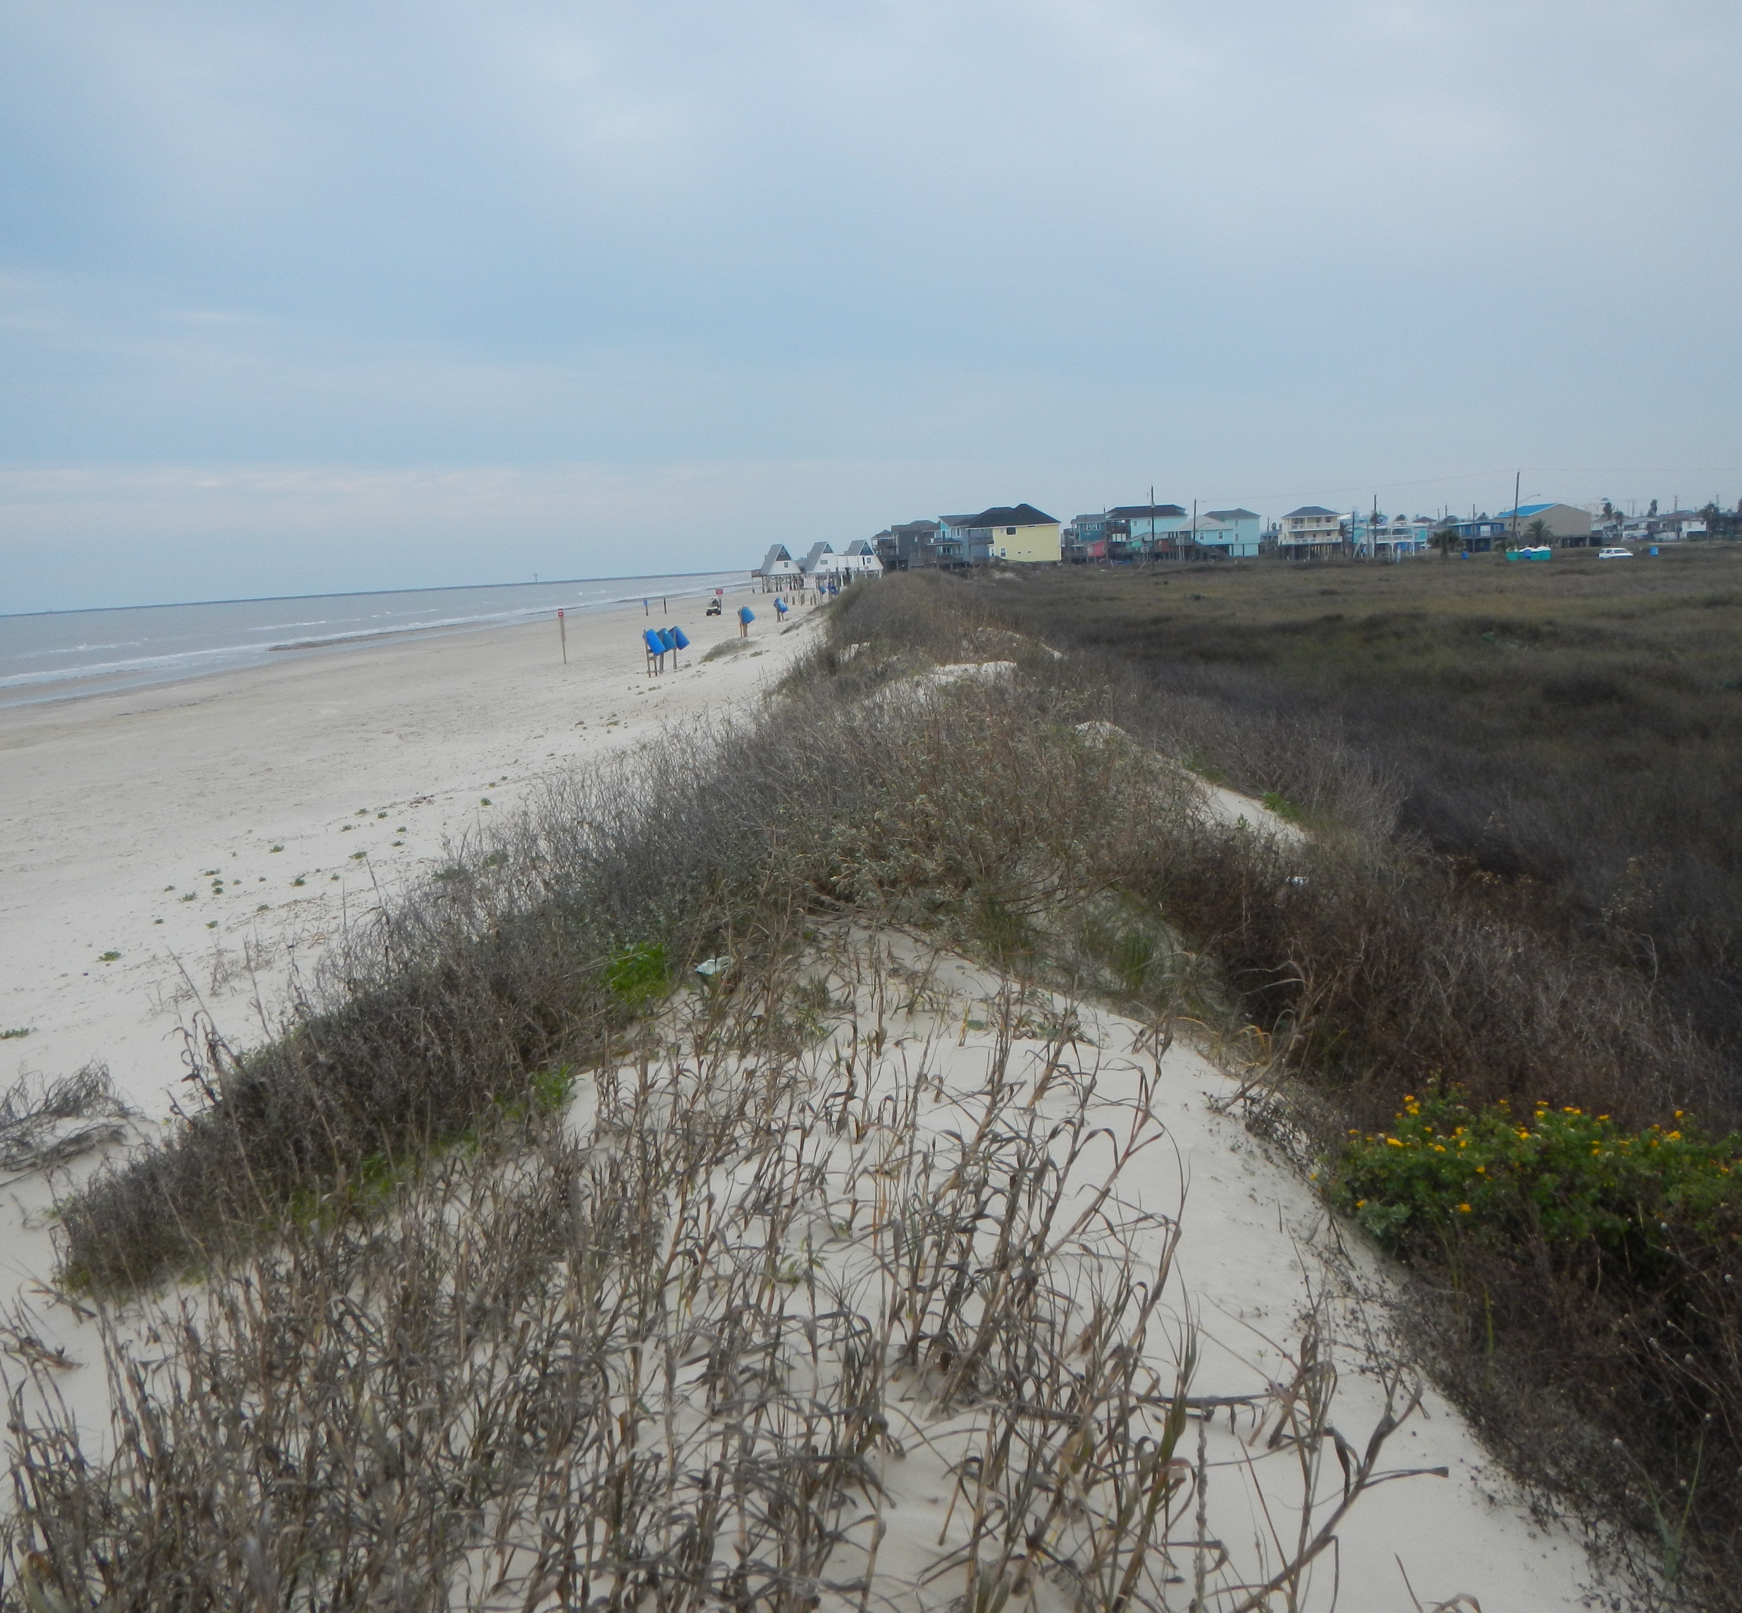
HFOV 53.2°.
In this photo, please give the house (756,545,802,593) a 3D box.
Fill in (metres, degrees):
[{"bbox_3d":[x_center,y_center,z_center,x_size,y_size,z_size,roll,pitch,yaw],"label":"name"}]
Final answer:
[{"bbox_3d":[-16.308,-42.305,308.688,6.500,8.300,8.500,-6,8,-15],"label":"house"}]

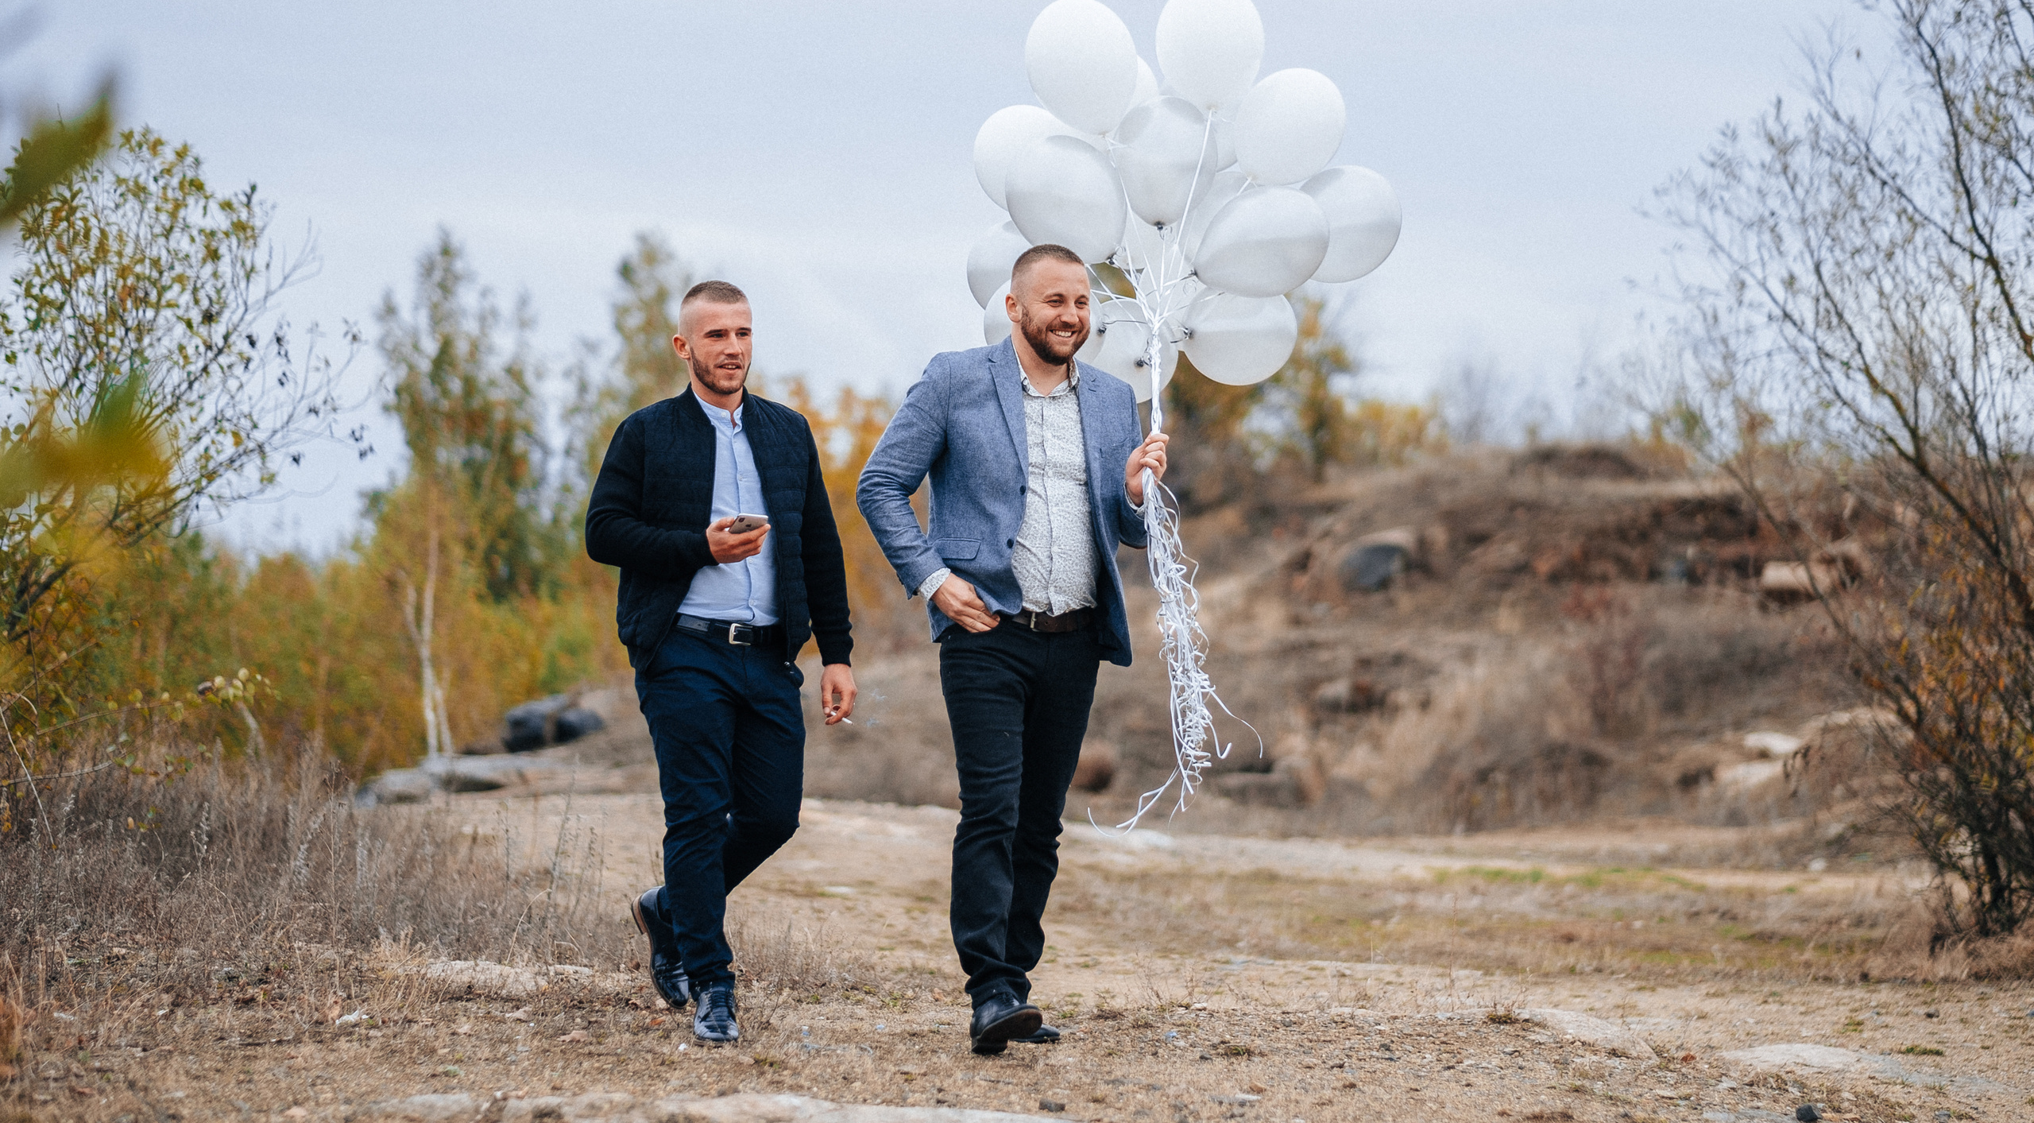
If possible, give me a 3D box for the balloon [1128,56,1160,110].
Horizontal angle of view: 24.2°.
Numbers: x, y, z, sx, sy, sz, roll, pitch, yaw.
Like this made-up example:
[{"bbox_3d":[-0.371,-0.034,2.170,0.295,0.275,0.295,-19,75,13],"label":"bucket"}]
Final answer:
[{"bbox_3d":[0.211,-1.061,10.950,0.245,0.300,0.245,-13,-18,0],"label":"balloon"}]

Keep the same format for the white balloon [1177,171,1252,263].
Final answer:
[{"bbox_3d":[0.494,-0.780,10.970,0.240,0.290,0.240,34,-24,0],"label":"white balloon"}]

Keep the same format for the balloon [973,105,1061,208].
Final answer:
[{"bbox_3d":[0.019,-0.887,10.500,0.245,0.295,0.245,-35,-12,0],"label":"balloon"}]

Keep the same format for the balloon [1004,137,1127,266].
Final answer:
[{"bbox_3d":[0.108,-0.776,10.200,0.245,0.295,0.245,-34,9,0],"label":"balloon"}]

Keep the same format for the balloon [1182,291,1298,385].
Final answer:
[{"bbox_3d":[0.512,-0.533,10.880,0.295,0.250,0.250,-8,0,-38],"label":"balloon"}]

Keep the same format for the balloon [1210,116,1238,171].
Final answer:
[{"bbox_3d":[0.417,-0.974,10.600,0.245,0.295,0.245,9,-19,0],"label":"balloon"}]

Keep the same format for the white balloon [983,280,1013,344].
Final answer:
[{"bbox_3d":[0.064,-0.533,10.950,0.290,0.235,0.235,9,0,24],"label":"white balloon"}]

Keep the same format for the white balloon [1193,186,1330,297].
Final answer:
[{"bbox_3d":[0.526,-0.688,10.200,0.295,0.245,0.245,-22,0,6],"label":"white balloon"}]

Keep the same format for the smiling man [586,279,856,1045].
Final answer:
[{"bbox_3d":[-0.694,0.237,11.150,0.600,1.785,0.750,0,0,-16],"label":"smiling man"}]

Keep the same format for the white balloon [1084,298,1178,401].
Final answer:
[{"bbox_3d":[0.256,-0.488,11.000,0.245,0.245,0.290,-1,6,-12],"label":"white balloon"}]

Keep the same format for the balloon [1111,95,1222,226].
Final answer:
[{"bbox_3d":[0.323,-0.868,10.300,0.245,0.295,0.245,2,6,0],"label":"balloon"}]

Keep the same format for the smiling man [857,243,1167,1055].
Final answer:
[{"bbox_3d":[-0.012,0.192,10.450,0.640,1.780,0.660,0,1,-22],"label":"smiling man"}]

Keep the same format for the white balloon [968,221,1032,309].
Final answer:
[{"bbox_3d":[0.017,-0.668,11.000,0.290,0.240,0.240,34,0,27],"label":"white balloon"}]

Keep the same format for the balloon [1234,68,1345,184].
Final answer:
[{"bbox_3d":[0.592,-0.944,10.300,0.245,0.295,0.245,34,-3,0],"label":"balloon"}]

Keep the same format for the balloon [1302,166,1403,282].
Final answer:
[{"bbox_3d":[0.761,-0.779,10.950,0.295,0.255,0.255,-40,0,-30],"label":"balloon"}]

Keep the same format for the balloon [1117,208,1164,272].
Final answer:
[{"bbox_3d":[0.261,-0.778,10.600,0.245,0.295,0.245,-6,-21,0],"label":"balloon"}]

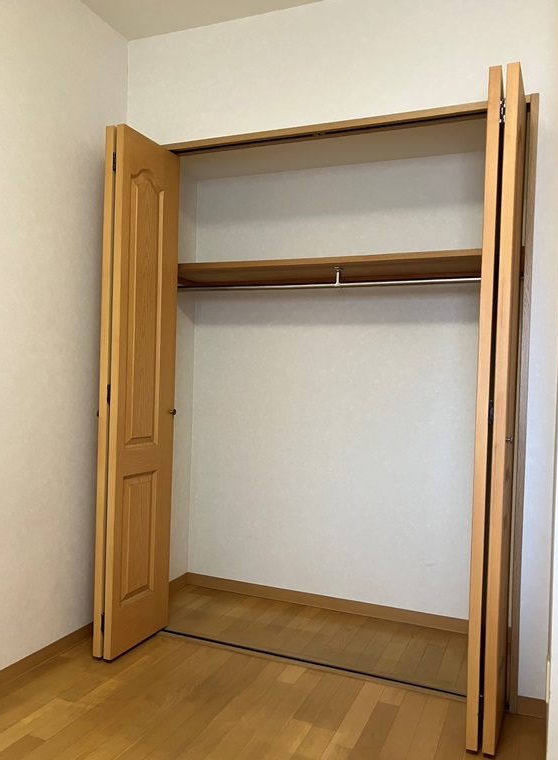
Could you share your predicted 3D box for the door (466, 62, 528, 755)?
[{"bbox_3d":[0.693,0.097,1.941,0.105,2.010,0.330,2,1,24],"label":"door"}]

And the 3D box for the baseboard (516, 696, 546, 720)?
[{"bbox_3d":[0.841,1.086,2.040,0.090,0.061,0.010,2,1,23],"label":"baseboard"}]

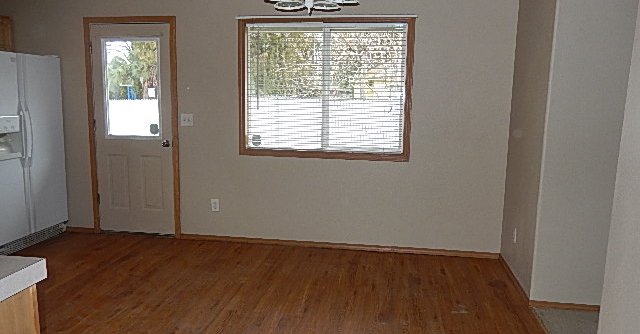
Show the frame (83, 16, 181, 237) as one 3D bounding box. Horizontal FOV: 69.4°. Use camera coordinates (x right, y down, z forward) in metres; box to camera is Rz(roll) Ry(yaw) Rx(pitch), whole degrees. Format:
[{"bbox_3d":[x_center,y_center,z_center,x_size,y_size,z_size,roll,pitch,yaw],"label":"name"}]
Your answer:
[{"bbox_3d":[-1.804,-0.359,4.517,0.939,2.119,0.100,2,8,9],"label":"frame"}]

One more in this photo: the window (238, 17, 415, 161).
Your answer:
[{"bbox_3d":[0.036,-0.705,4.170,1.447,1.140,0.040,2,8,9],"label":"window"}]

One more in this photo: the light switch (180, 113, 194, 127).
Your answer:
[{"bbox_3d":[-1.259,-0.440,4.377,0.118,0.114,0.018,2,8,9],"label":"light switch"}]

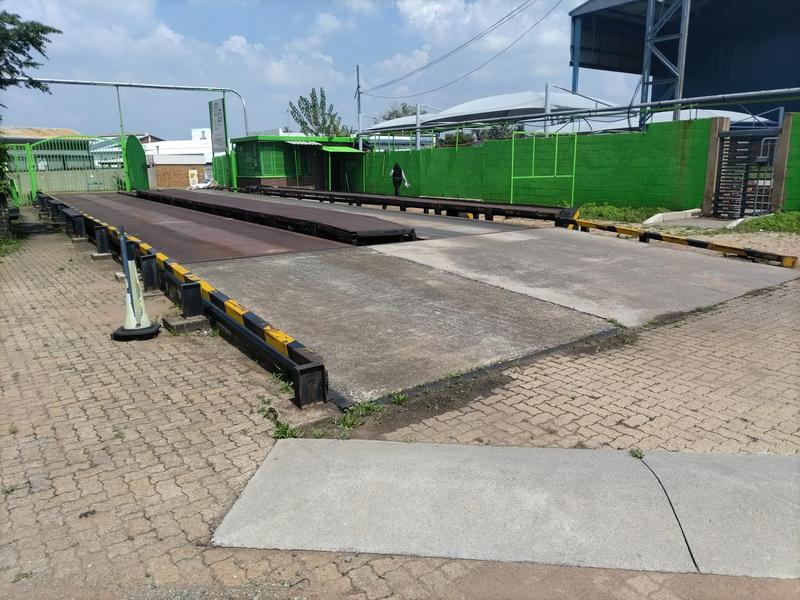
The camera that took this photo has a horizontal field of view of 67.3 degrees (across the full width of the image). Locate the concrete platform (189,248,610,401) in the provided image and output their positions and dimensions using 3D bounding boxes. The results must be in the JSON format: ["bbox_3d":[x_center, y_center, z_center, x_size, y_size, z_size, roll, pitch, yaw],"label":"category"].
[{"bbox_3d":[-0.461,-0.059,6.694,3.060,0.330,4.850,-9,15,-32],"label":"concrete platform"}]

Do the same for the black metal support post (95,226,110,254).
[{"bbox_3d":[-5.641,-1.131,11.344,0.190,0.490,0.180,-9,15,-32],"label":"black metal support post"}]

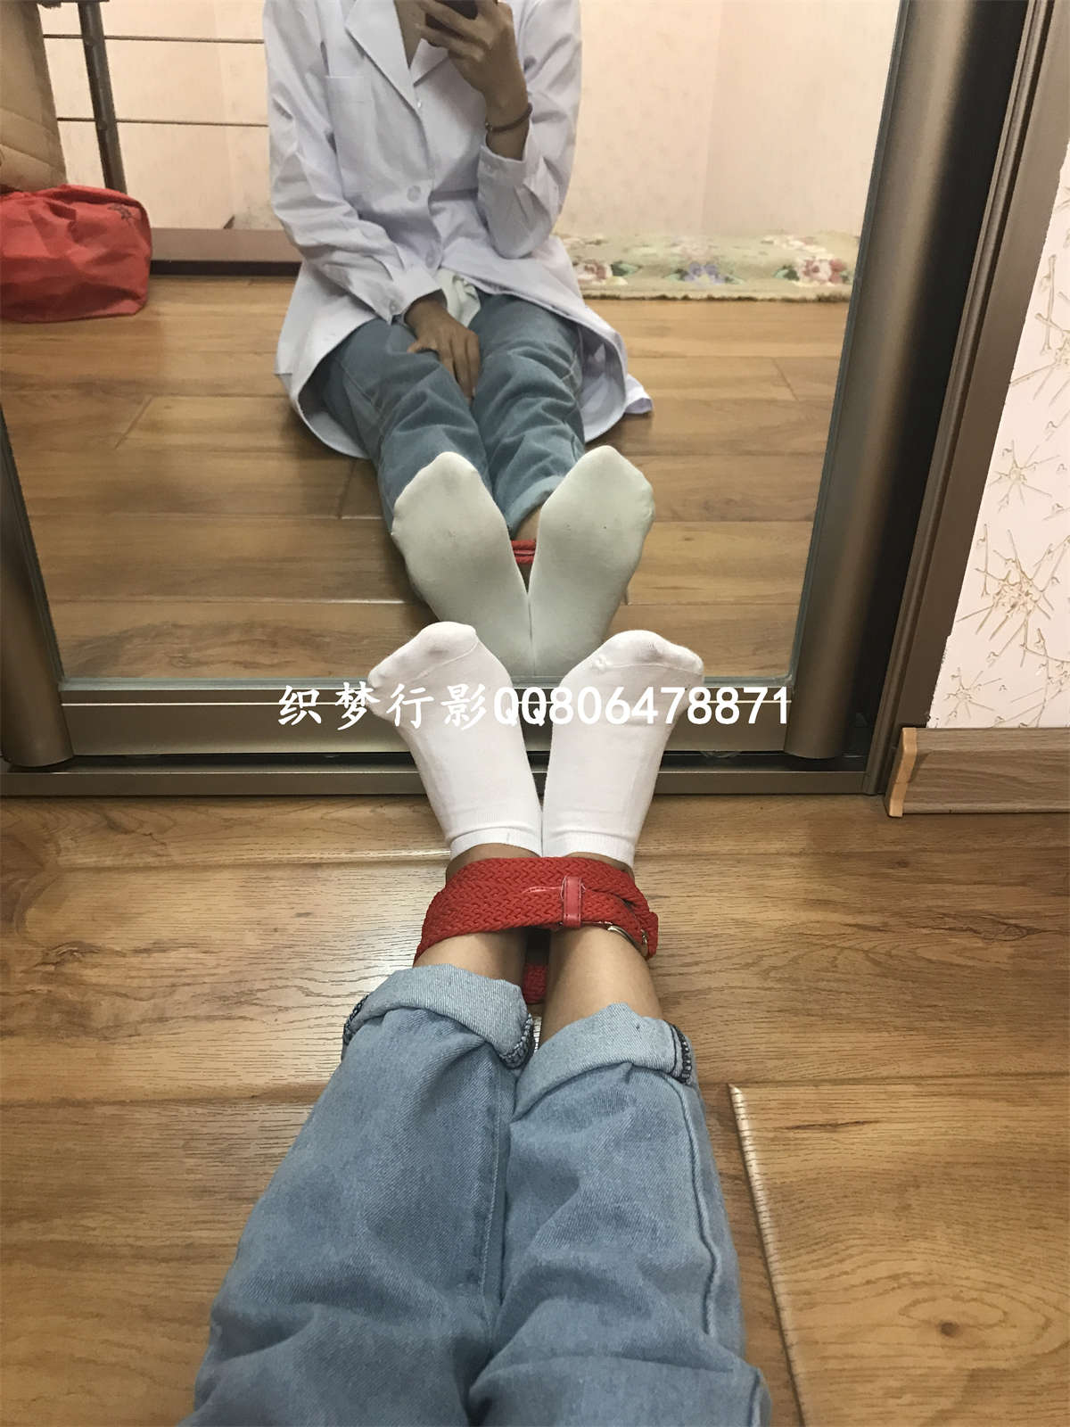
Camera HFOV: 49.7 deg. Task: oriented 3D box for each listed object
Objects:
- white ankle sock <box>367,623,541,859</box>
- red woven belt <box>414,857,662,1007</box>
[{"bbox_3d":[-0.044,0.044,0.748,0.094,0.225,0.112,-9,40,5],"label":"white ankle sock"},{"bbox_3d":[0.001,0.142,0.690,0.139,0.102,0.070,0,34,-2],"label":"red woven belt"}]

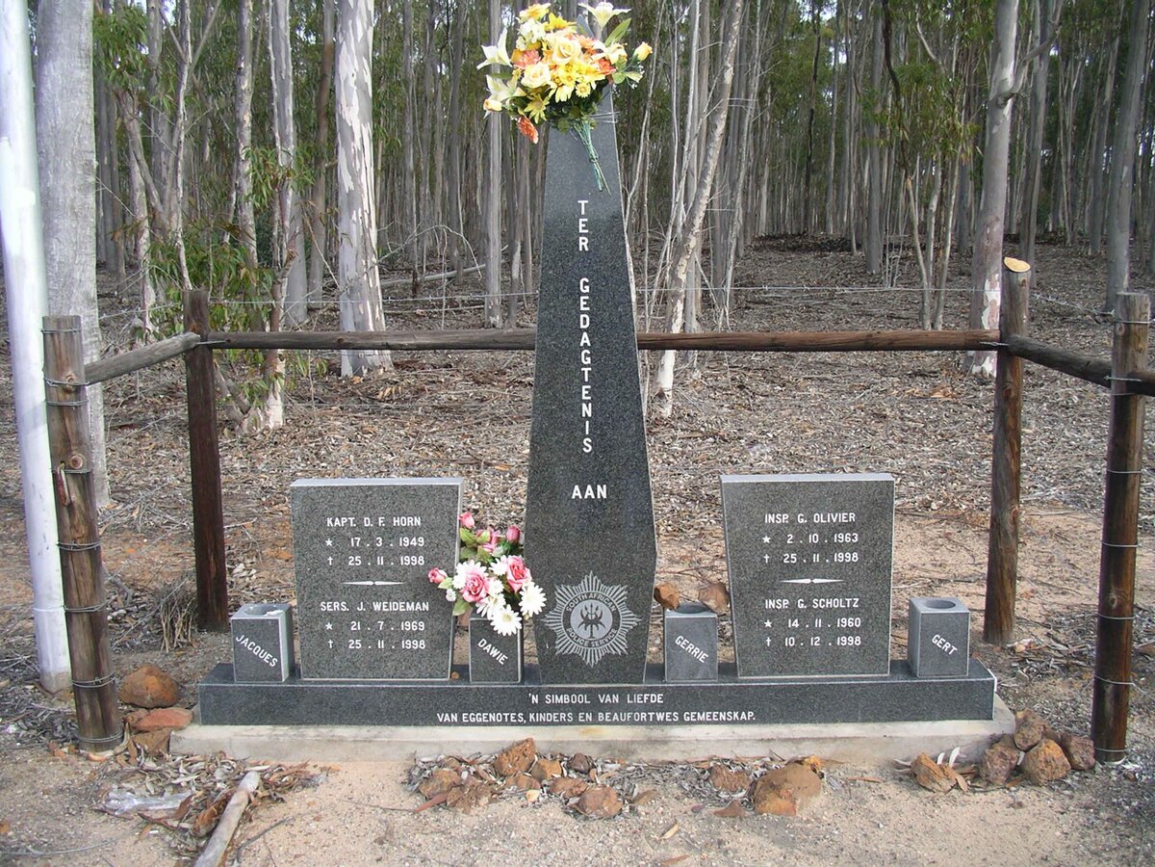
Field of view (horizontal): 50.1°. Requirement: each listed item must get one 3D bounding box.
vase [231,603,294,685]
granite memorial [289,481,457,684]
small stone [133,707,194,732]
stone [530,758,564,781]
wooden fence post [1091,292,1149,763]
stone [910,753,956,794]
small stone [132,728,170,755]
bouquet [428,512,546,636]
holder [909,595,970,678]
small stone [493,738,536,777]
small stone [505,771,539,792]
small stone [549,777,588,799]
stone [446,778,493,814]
[{"bbox_3d":[-0.977,0.653,3.849,0.150,0.201,0.150,-1,9,2],"label":"vase"},{"bbox_3d":[-0.601,0.450,3.782,0.512,0.612,0.077,-1,9,2],"label":"granite memorial"},{"bbox_3d":[-1.271,0.877,3.789,0.172,0.053,0.112,-1,9,2],"label":"small stone"},{"bbox_3d":[-0.089,0.960,3.529,0.093,0.055,0.079,-1,9,2],"label":"stone"},{"bbox_3d":[1.550,0.280,3.516,0.097,1.344,0.097,-1,9,2],"label":"wooden fence post"},{"bbox_3d":[0.965,0.923,3.350,0.117,0.092,0.094,-1,10,2],"label":"stone"},{"bbox_3d":[-1.301,0.937,3.768,0.115,0.078,0.098,-1,9,2],"label":"small stone"},{"bbox_3d":[-0.276,0.425,3.744,0.345,0.360,0.250,-1,9,2],"label":"bouquet"},{"bbox_3d":[1.103,0.621,3.773,0.146,0.198,0.149,-1,9,3],"label":"holder"},{"bbox_3d":[-0.182,0.934,3.560,0.121,0.101,0.091,-1,9,2],"label":"small stone"},{"bbox_3d":[-0.150,0.962,3.416,0.100,0.041,0.080,-1,10,2],"label":"small stone"},{"bbox_3d":[-0.022,0.968,3.374,0.110,0.039,0.088,-1,10,2],"label":"small stone"},{"bbox_3d":[-0.292,0.968,3.299,0.121,0.073,0.103,-1,10,2],"label":"stone"}]

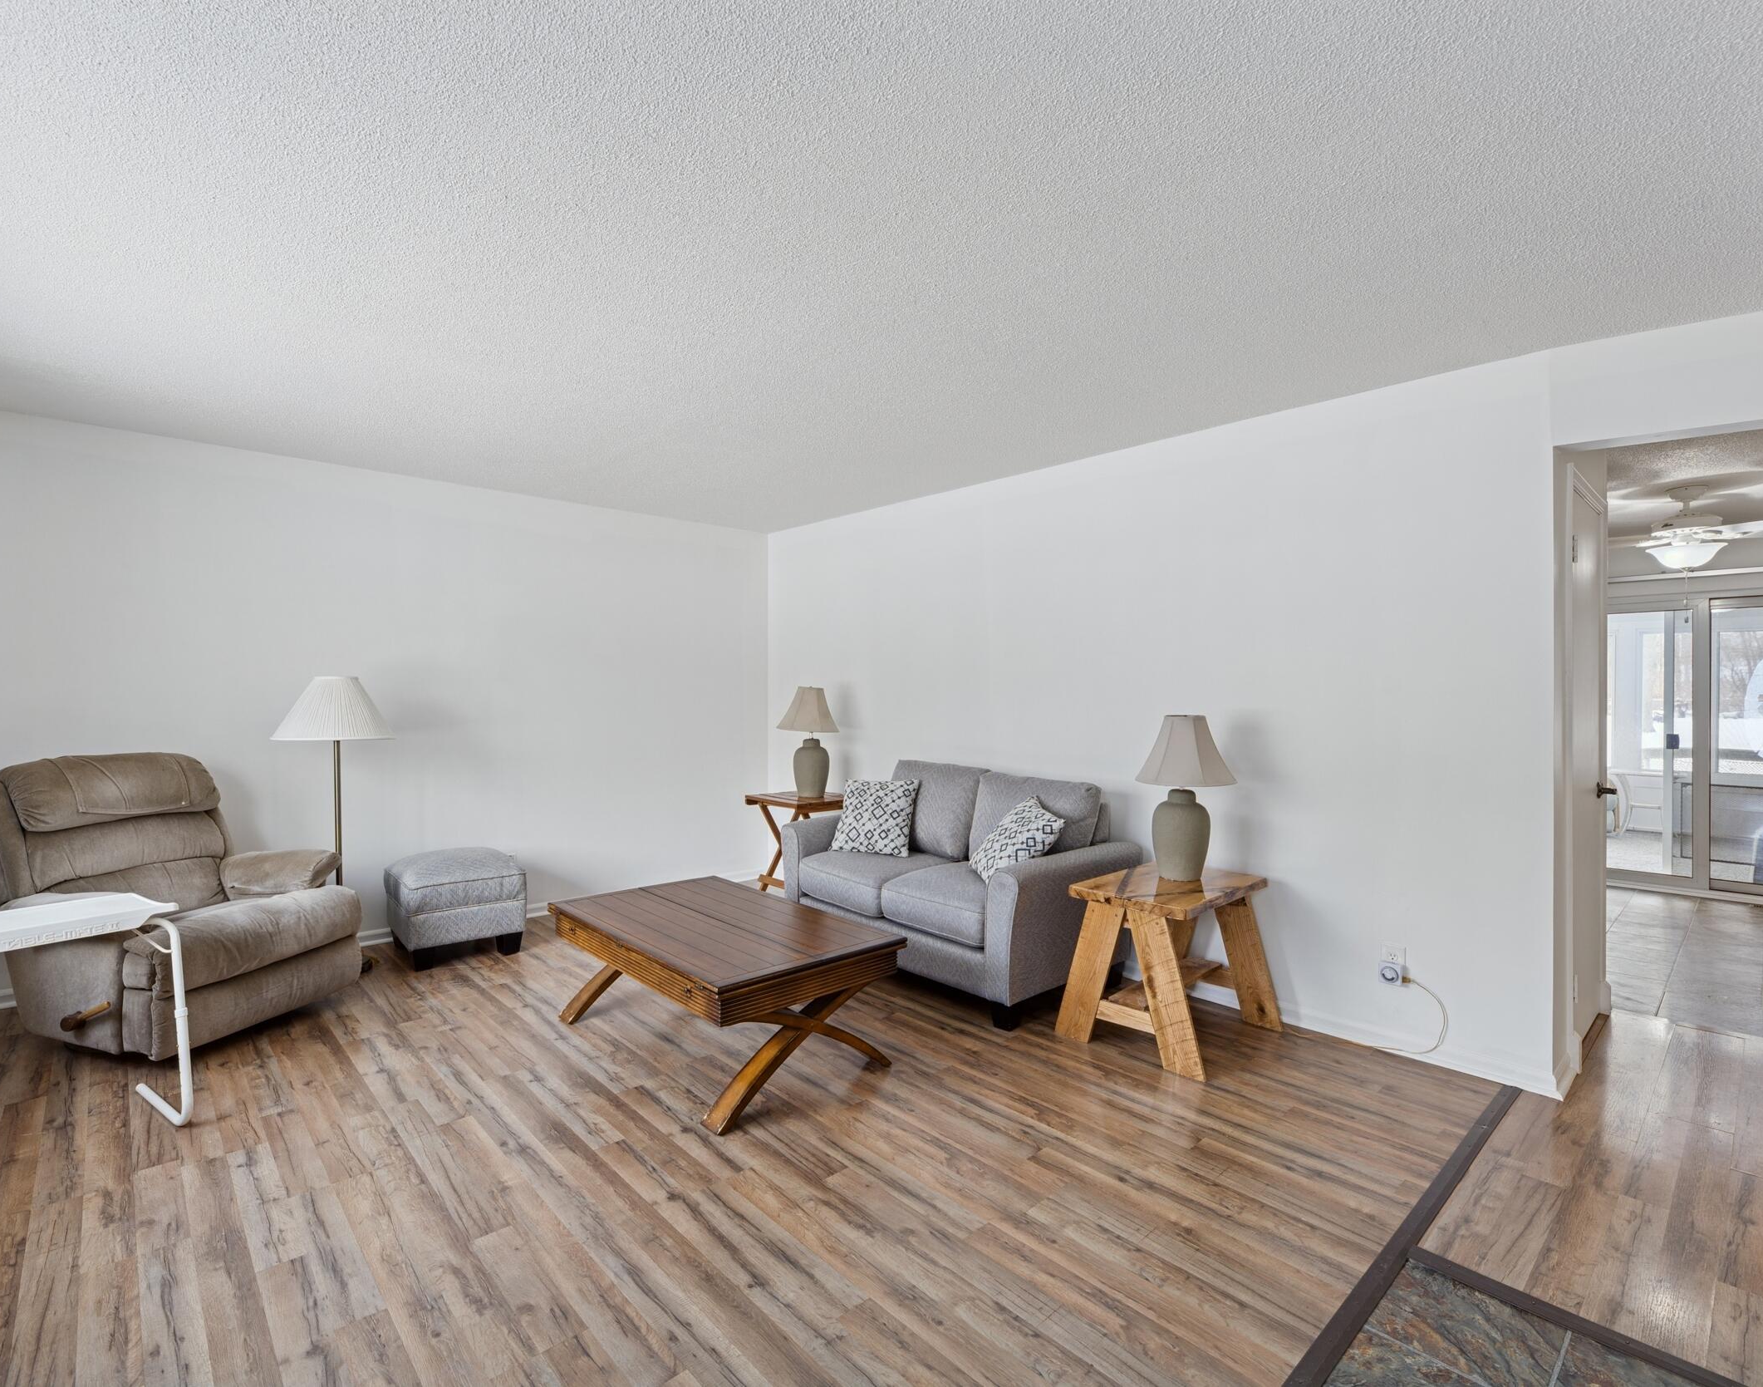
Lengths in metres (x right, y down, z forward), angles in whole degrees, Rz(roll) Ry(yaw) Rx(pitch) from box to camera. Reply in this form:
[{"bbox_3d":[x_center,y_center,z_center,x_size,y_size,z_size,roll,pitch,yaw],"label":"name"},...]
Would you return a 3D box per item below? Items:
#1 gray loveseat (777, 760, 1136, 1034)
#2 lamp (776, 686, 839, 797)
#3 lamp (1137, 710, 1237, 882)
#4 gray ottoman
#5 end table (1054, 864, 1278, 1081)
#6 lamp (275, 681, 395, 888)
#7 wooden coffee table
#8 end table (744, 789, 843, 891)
[{"bbox_3d":[0.340,0.862,3.988,0.940,0.930,1.560,0,-1,-42],"label":"gray loveseat"},{"bbox_3d":[-0.485,0.320,5.310,0.415,0.720,0.415,0,0,0],"label":"lamp"},{"bbox_3d":[1.251,0.434,3.330,0.415,0.700,0.415,0,-1,-42],"label":"lamp"},{"bbox_3d":[-2.189,1.077,4.176,0.550,0.500,0.470,0,-1,-42],"label":"gray ottoman"},{"bbox_3d":[1.135,1.039,3.188,0.740,0.580,0.580,0,-1,-42],"label":"end table"},{"bbox_3d":[-2.620,0.614,3.883,0.480,1.420,0.480,0,-1,-42],"label":"lamp"},{"bbox_3d":[-0.640,1.096,3.102,0.780,0.456,1.340,0,-1,-42],"label":"wooden coffee table"},{"bbox_3d":[-0.556,1.017,5.353,0.420,0.645,0.600,0,-1,-42],"label":"end table"}]

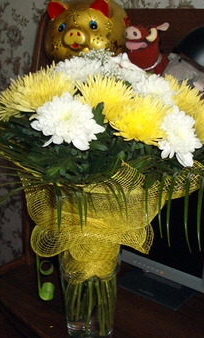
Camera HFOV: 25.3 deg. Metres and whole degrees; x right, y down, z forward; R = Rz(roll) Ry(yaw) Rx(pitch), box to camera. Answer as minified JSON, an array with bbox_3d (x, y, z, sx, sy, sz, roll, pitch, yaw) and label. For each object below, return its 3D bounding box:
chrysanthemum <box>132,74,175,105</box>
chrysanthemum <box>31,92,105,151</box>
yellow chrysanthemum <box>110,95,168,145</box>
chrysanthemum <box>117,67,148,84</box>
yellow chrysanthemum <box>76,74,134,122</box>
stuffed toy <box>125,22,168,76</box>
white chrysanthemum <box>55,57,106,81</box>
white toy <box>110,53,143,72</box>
[{"bbox_3d":[0.096,-0.148,0.860,0.097,0.060,0.097,16,18,0],"label":"chrysanthemum"},{"bbox_3d":[-0.055,-0.078,0.750,0.122,0.070,0.122,-9,41,0],"label":"chrysanthemum"},{"bbox_3d":[0.063,-0.084,0.775,0.105,0.065,0.105,11,37,0],"label":"yellow chrysanthemum"},{"bbox_3d":[0.062,-0.188,0.930,0.085,0.050,0.085,5,0,0],"label":"chrysanthemum"},{"bbox_3d":[0.005,-0.125,0.820,0.107,0.065,0.107,3,29,0],"label":"yellow chrysanthemum"},{"bbox_3d":[0.124,-0.314,1.250,0.115,0.170,0.125,17,25,36],"label":"stuffed toy"},{"bbox_3d":[-0.048,-0.208,0.960,0.112,0.060,0.112,-6,7,0],"label":"white chrysanthemum"},{"bbox_3d":[0.080,-0.320,1.420,0.095,0.090,0.105,20,27,41],"label":"white toy"}]

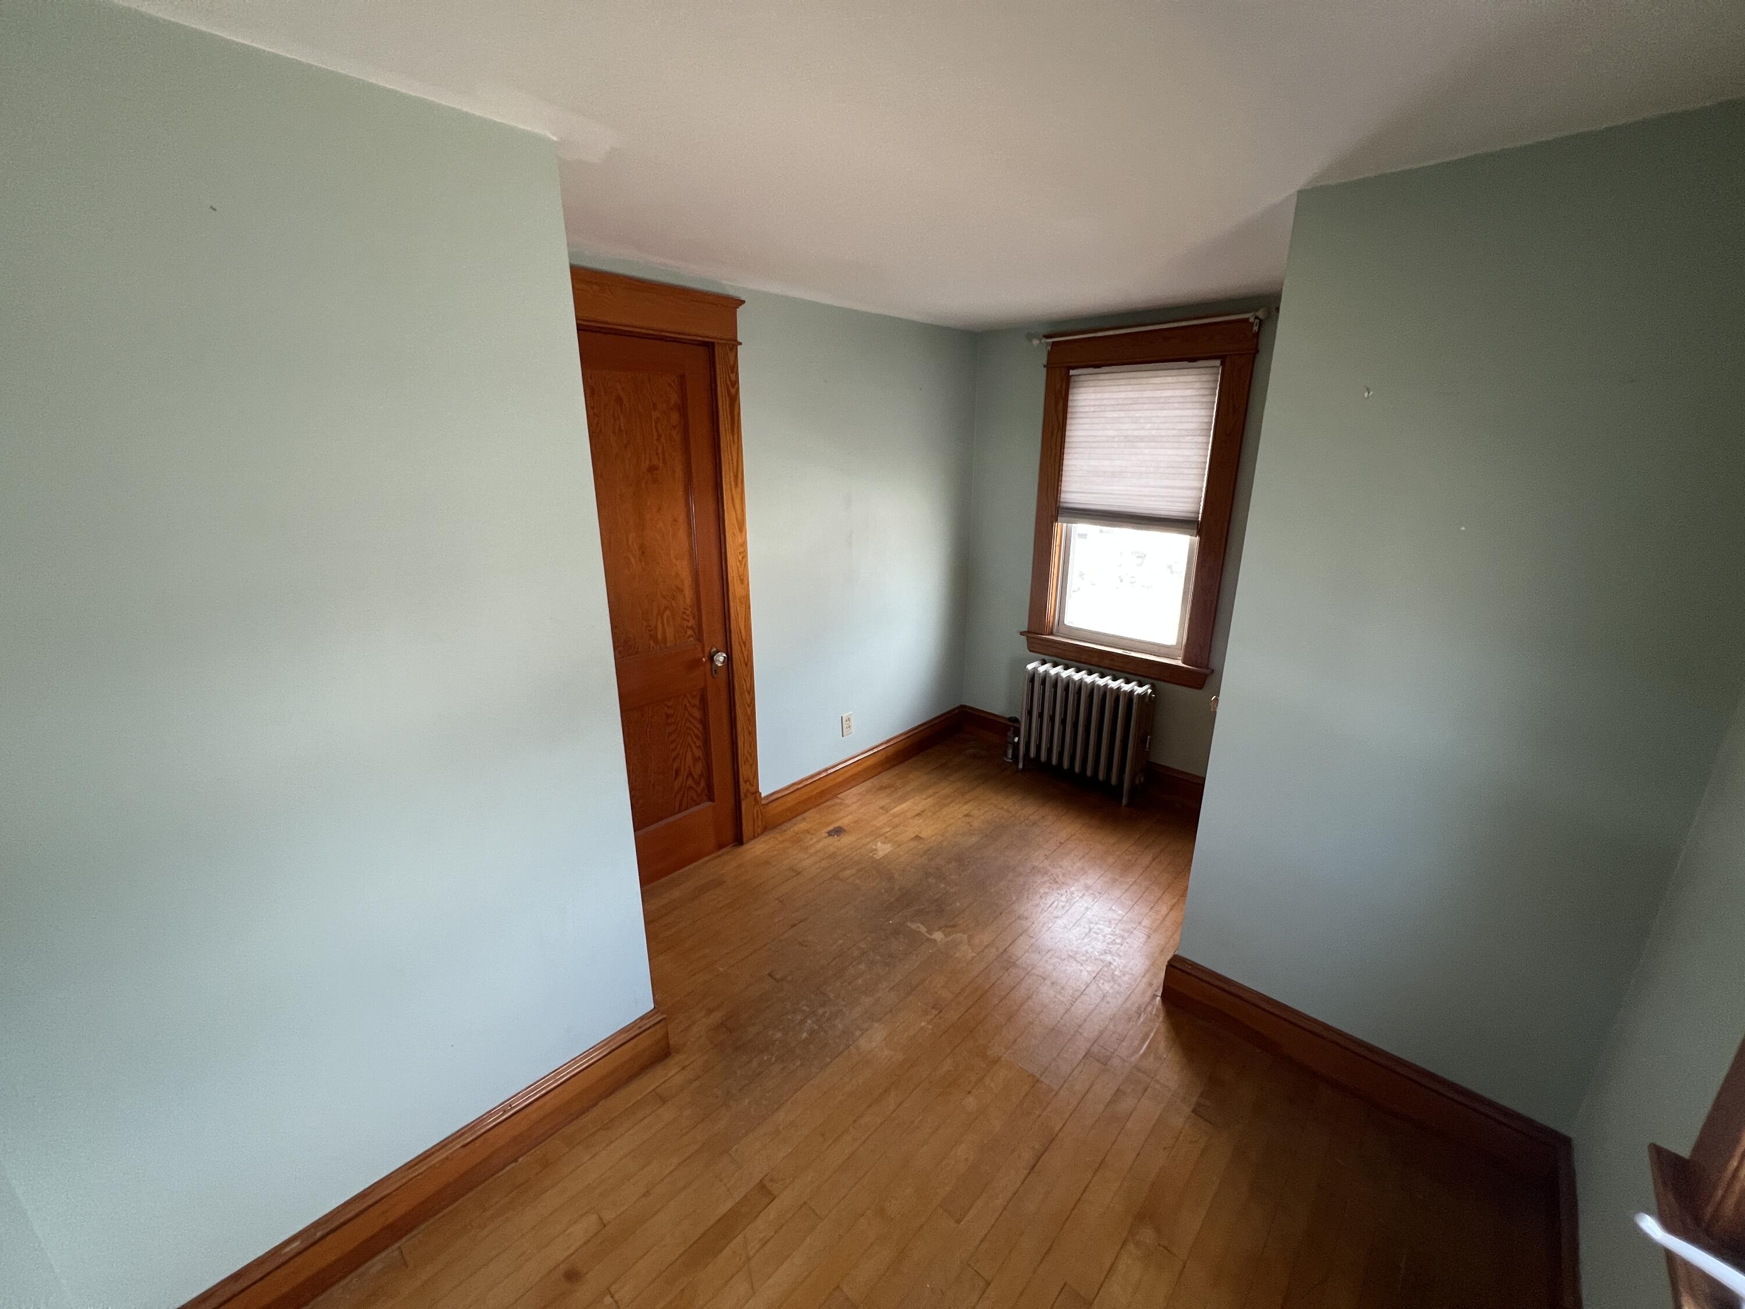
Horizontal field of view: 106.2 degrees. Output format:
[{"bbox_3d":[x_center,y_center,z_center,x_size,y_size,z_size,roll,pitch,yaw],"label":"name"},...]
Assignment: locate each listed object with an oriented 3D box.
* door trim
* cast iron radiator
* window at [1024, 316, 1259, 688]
[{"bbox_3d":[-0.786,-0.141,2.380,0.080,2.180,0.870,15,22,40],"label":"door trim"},{"bbox_3d":[1.089,0.388,3.404,0.640,0.600,0.185,15,22,40],"label":"cast iron radiator"},{"bbox_3d":[1.222,-0.696,3.140,0.970,1.590,0.120,15,22,40],"label":"window"}]

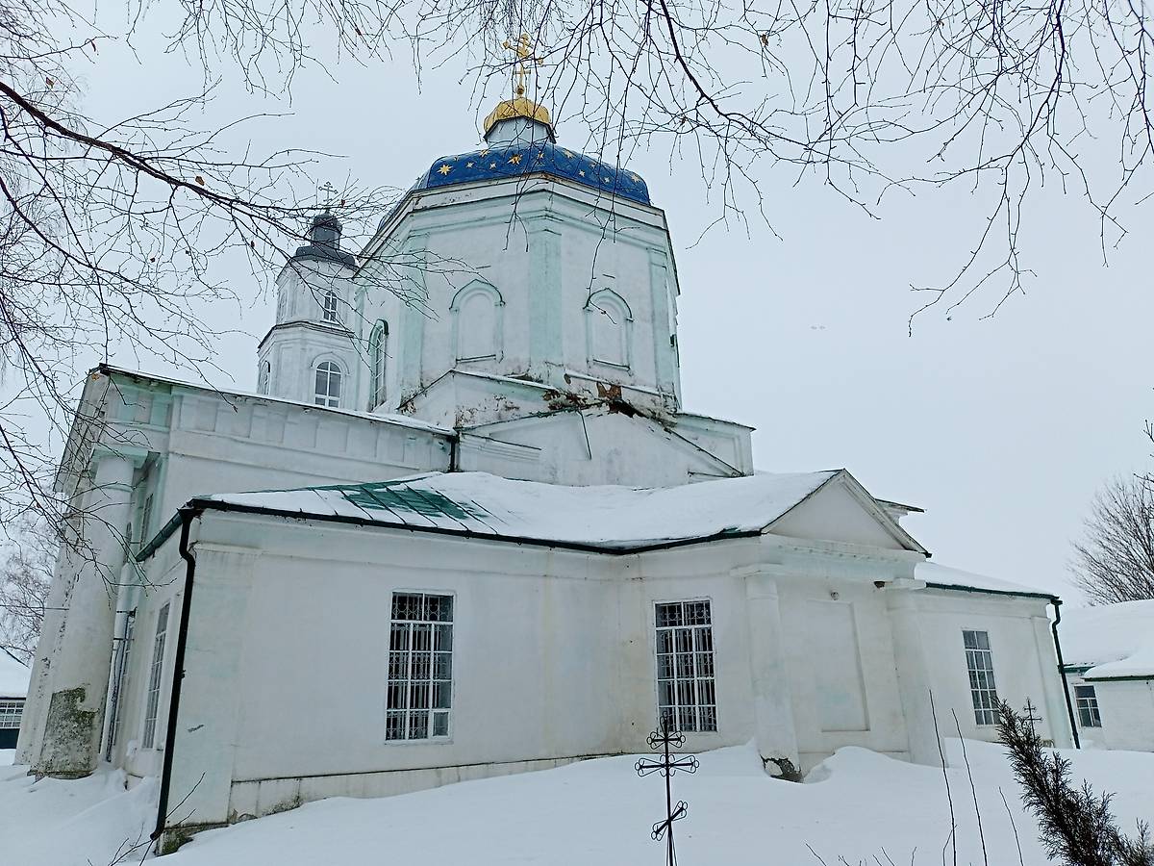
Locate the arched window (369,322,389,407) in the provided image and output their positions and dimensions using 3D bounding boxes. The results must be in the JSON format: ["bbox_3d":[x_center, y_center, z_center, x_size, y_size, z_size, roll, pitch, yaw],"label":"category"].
[{"bbox_3d":[-5.731,-2.122,26.932,0.280,2.698,1.448,11,-22,-32],"label":"arched window"}]

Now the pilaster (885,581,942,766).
[{"bbox_3d":[6.568,4.653,18.102,0.809,3.451,0.710,11,-22,-32],"label":"pilaster"}]

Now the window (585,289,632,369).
[{"bbox_3d":[0.872,-2.931,25.719,1.519,2.300,0.280,11,-22,-32],"label":"window"}]

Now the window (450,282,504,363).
[{"bbox_3d":[-2.677,-3.041,25.029,1.477,2.371,0.280,-5,-19,10],"label":"window"}]

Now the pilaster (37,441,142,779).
[{"bbox_3d":[-8.757,3.103,16.955,0.994,5.950,0.994,11,-22,-32],"label":"pilaster"}]

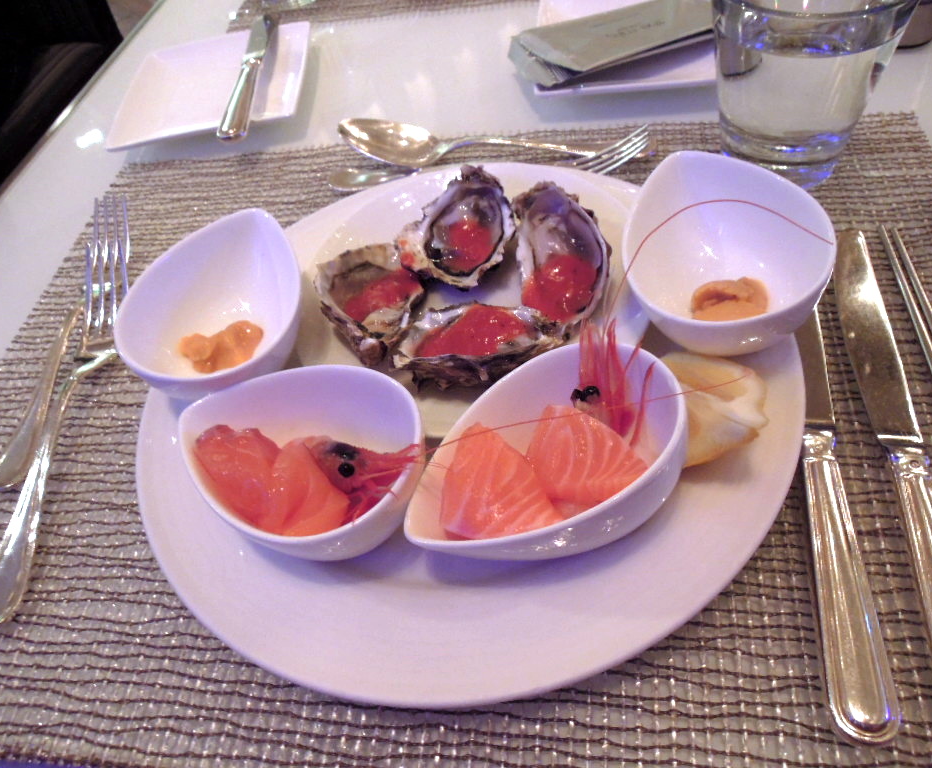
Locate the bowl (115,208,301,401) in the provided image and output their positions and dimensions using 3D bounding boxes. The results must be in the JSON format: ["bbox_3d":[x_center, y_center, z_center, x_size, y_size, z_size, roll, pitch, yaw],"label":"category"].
[{"bbox_3d":[-0.104,-0.029,0.322,0.082,0.044,0.103,1,53,12],"label":"bowl"}]

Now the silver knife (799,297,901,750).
[{"bbox_3d":[0.138,0.017,0.279,0.021,0.014,0.227,2,53,12],"label":"silver knife"}]

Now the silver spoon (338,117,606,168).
[{"bbox_3d":[0.014,-0.143,0.423,0.194,0.022,0.041,7,54,16],"label":"silver spoon"}]

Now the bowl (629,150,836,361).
[{"bbox_3d":[0.104,-0.050,0.299,0.082,0.044,0.103,-10,51,3],"label":"bowl"}]

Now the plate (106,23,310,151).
[{"bbox_3d":[-0.177,-0.210,0.514,0.129,0.018,0.129,-8,51,5],"label":"plate"}]

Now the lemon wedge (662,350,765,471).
[{"bbox_3d":[0.084,0.010,0.268,0.056,0.030,0.045,10,55,18],"label":"lemon wedge"}]

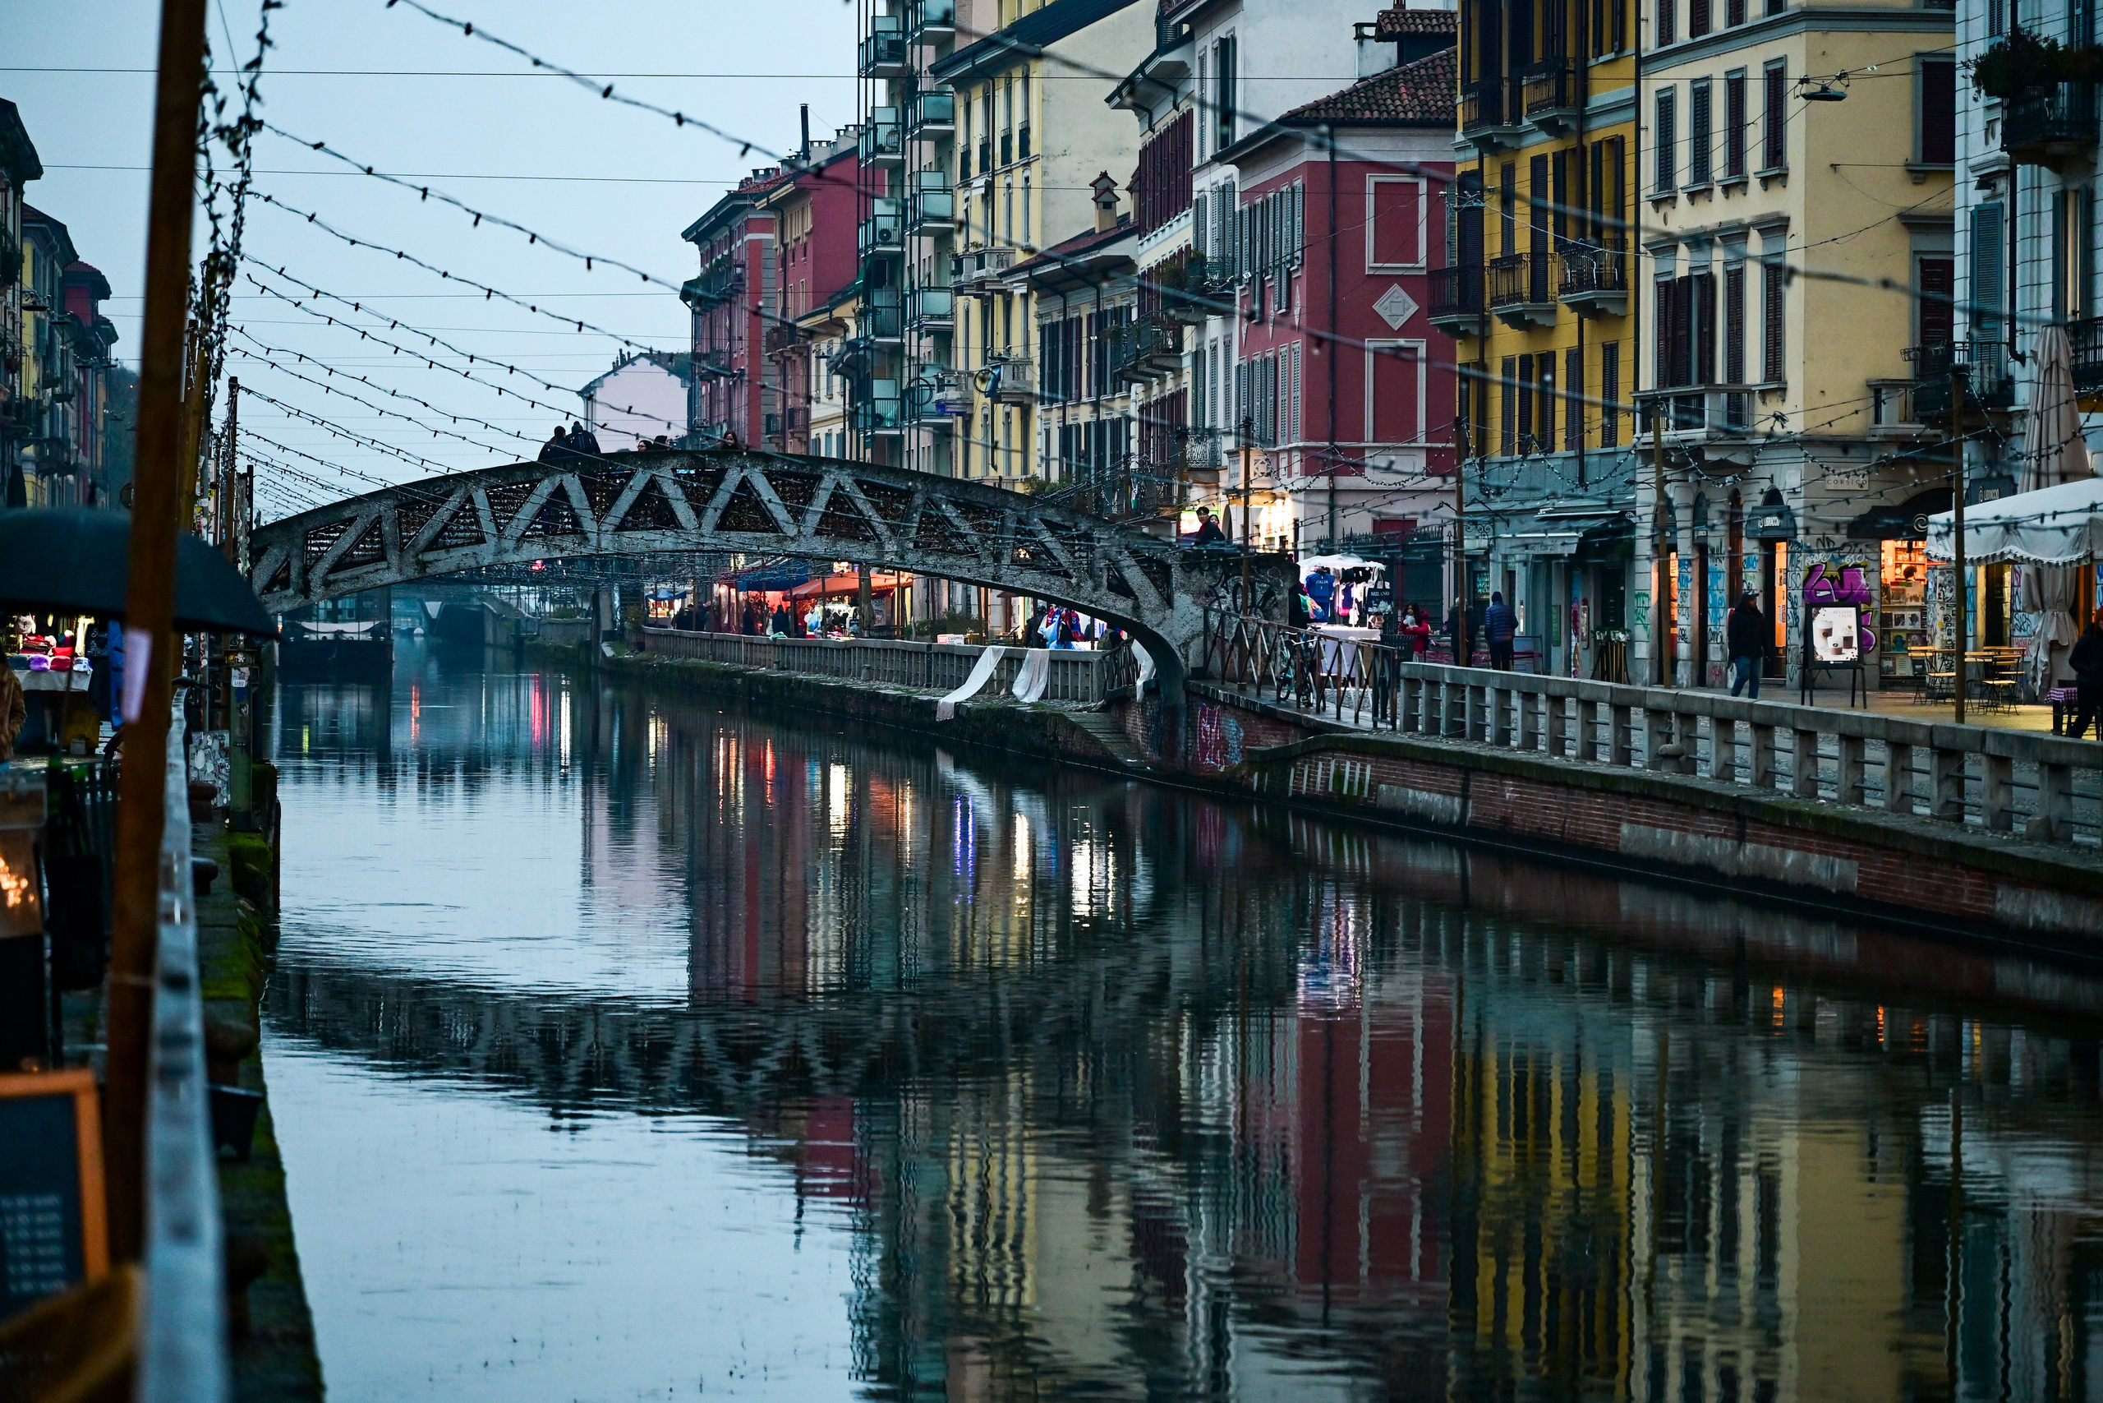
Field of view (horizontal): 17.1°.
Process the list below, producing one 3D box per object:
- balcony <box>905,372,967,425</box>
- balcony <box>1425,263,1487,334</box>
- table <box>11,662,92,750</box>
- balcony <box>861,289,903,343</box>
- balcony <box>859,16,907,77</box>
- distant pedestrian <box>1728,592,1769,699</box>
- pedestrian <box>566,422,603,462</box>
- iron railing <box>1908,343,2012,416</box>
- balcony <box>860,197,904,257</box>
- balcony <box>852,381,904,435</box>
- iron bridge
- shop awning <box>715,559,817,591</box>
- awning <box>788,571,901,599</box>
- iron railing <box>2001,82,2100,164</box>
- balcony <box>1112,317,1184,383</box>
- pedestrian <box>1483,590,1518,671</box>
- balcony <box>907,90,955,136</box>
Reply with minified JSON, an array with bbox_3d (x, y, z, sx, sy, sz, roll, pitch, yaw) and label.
[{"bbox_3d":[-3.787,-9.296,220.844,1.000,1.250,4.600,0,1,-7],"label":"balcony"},{"bbox_3d":[8.177,-7.971,140.139,0.720,1.360,2.200,0,1,-11],"label":"balcony"},{"bbox_3d":[-10.212,0.050,70.900,1.050,0.860,0.850,0,1,-7],"label":"table"},{"bbox_3d":[-5.601,-12.646,233.428,0.950,1.650,4.800,0,1,-7],"label":"balcony"},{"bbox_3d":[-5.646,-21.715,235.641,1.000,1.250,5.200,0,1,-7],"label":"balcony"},{"bbox_3d":[10.989,-0.830,110.700,0.580,1.750,0.420,0,1,-19],"label":"distant pedestrian"},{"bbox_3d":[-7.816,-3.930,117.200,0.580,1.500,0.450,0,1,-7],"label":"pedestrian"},{"bbox_3d":[15.154,-5.347,116.689,0.920,1.160,2.250,0,1,-10],"label":"iron railing"},{"bbox_3d":[-5.601,-15.665,233.428,0.950,1.650,4.800,0,1,-7],"label":"balcony"},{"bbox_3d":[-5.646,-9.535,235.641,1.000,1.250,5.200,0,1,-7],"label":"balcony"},{"bbox_3d":[-5.419,-2.205,118.928,18.779,4.115,3.600,0,1,-7],"label":"iron bridge"},{"bbox_3d":[-10.493,-4.631,257.653,3.100,1.250,5.000,0,1,-7],"label":"shop awning"},{"bbox_3d":[-6.426,-3.666,222.000,3.600,0.950,4.200,0,1,-7],"label":"awning"},{"bbox_3d":[15.895,-9.232,111.615,0.920,1.220,2.100,0,1,-10],"label":"iron railing"},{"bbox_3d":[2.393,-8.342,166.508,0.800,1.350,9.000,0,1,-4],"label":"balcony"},{"bbox_3d":[8.590,-1.240,134.000,0.580,1.720,0.380,0,1,3],"label":"pedestrian"},{"bbox_3d":[-3.756,-18.171,218.431,0.950,1.170,4.800,0,1,-7],"label":"balcony"}]

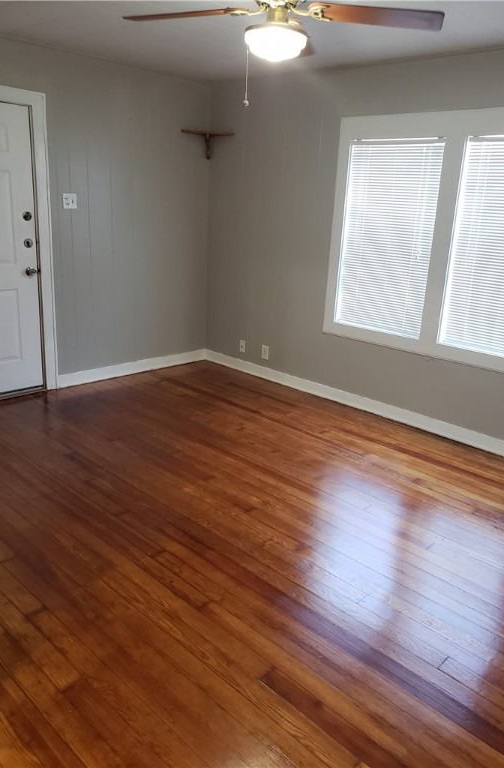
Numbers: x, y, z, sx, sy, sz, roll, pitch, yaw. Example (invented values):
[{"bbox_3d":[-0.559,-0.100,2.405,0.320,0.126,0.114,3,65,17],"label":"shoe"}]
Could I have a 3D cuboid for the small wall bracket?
[{"bbox_3d":[-0.375,-2.108,5.104,0.450,0.220,0.220,3,17,-1],"label":"small wall bracket"}]

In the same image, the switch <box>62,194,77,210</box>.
[{"bbox_3d":[-1.372,-1.384,4.374,0.016,0.114,0.111,19,23,41],"label":"switch"}]

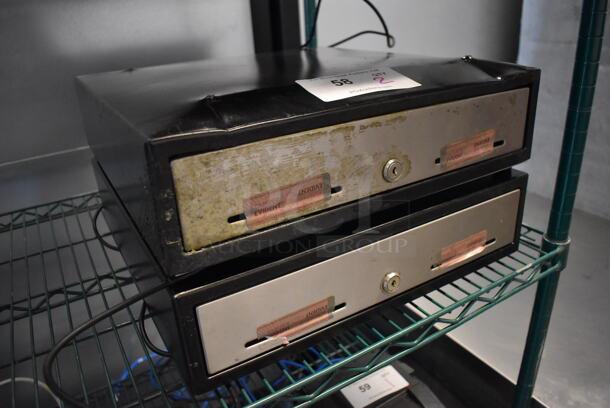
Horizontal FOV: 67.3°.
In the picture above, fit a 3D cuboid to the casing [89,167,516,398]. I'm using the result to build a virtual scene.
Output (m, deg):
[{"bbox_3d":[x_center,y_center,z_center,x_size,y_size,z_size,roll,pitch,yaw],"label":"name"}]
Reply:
[{"bbox_3d":[-0.030,-0.005,0.623,0.410,0.103,0.435,-16,27,-27],"label":"casing"}]

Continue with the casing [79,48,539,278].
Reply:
[{"bbox_3d":[-0.035,-0.112,0.583,0.410,0.106,0.435,-16,27,-27],"label":"casing"}]

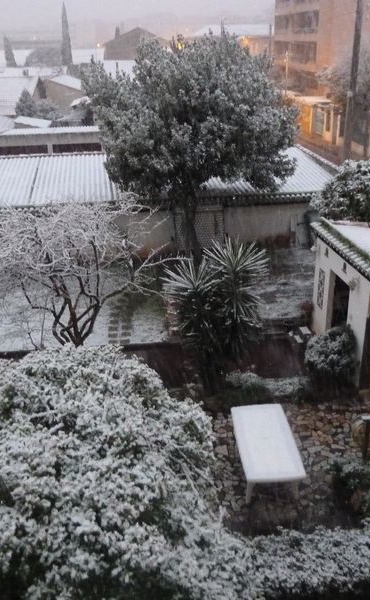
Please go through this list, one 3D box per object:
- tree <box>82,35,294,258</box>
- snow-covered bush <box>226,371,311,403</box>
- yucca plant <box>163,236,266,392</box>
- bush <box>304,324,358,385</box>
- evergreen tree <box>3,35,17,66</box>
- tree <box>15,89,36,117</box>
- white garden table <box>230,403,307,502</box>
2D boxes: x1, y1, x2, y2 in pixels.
[{"bbox_3d":[0.311,-4.826,19.627,6.500,7.400,6.200,-1,22,1],"label":"tree"},{"bbox_3d":[1.968,1.978,13.553,1.900,0.500,0.750,-1,22,0],"label":"snow-covered bush"},{"bbox_3d":[0.690,0.510,13.044,2.150,3.550,2.000,0,23,3],"label":"yucca plant"},{"bbox_3d":[3.508,1.478,13.636,1.100,1.300,1.050,5,23,15],"label":"bush"},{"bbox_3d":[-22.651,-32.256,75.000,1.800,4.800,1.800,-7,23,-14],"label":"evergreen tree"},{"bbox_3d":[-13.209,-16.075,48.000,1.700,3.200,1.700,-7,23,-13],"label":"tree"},{"bbox_3d":[1.539,2.970,11.105,1.030,0.720,2.285,-2,22,-2],"label":"white garden table"}]

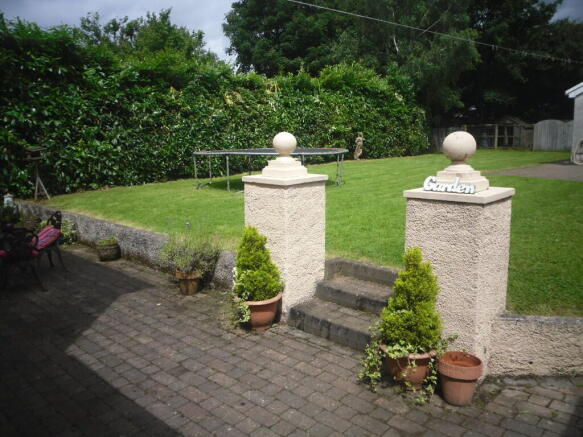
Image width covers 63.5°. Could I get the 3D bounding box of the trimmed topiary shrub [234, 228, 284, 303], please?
[{"bbox_3d":[-0.274,0.367,3.913,0.402,0.630,0.386,-2,11,-4],"label":"trimmed topiary shrub"}]

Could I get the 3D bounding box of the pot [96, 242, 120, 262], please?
[{"bbox_3d":[-2.397,0.431,6.226,0.326,0.228,0.315,-5,11,-21],"label":"pot"}]

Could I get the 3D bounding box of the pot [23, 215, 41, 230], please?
[{"bbox_3d":[-4.559,0.081,8.255,0.309,0.244,0.309,-7,12,-29],"label":"pot"}]

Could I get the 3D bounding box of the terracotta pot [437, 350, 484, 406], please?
[{"bbox_3d":[1.024,0.975,2.868,0.255,0.274,0.255,3,11,21],"label":"terracotta pot"}]

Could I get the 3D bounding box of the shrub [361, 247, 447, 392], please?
[{"bbox_3d":[0.713,0.635,2.981,0.516,0.912,0.451,2,11,14],"label":"shrub"}]

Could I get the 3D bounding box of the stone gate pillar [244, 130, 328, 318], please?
[{"bbox_3d":[-0.053,0.028,4.346,0.543,1.628,0.543,9,15,42],"label":"stone gate pillar"}]

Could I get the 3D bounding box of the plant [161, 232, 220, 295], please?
[{"bbox_3d":[-1.052,0.464,4.843,0.597,0.624,0.543,-3,11,-13],"label":"plant"}]

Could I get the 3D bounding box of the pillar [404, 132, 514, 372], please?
[{"bbox_3d":[1.149,0.210,3.262,0.543,1.628,0.543,9,15,42],"label":"pillar"}]

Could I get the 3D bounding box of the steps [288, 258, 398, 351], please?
[{"bbox_3d":[0.598,0.708,3.956,1.102,0.413,0.739,9,15,42],"label":"steps"}]

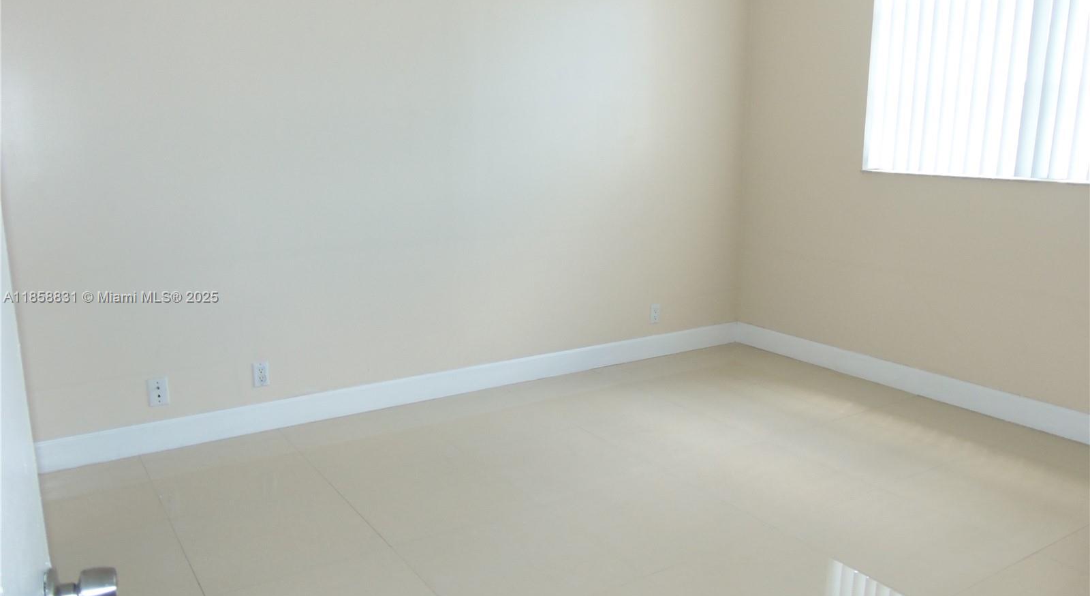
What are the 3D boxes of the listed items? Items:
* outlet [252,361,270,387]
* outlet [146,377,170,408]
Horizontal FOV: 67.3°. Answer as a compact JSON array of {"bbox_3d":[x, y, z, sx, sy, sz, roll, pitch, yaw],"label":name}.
[{"bbox_3d":[-1.302,0.350,3.760,0.072,0.115,0.010,-7,14,-33],"label":"outlet"},{"bbox_3d":[-1.665,0.406,3.528,0.078,0.121,0.010,-7,14,-33],"label":"outlet"}]

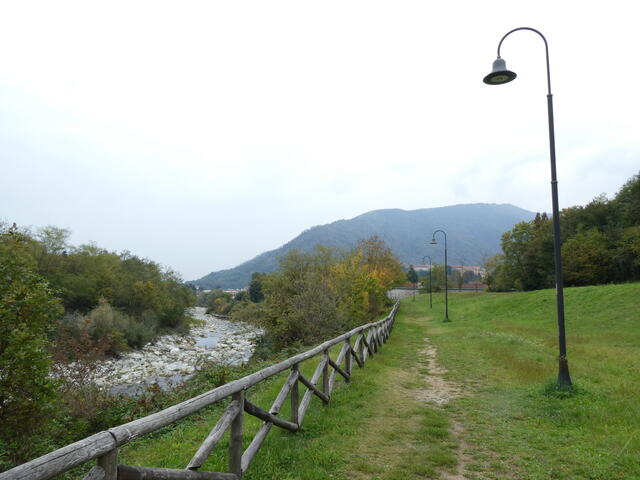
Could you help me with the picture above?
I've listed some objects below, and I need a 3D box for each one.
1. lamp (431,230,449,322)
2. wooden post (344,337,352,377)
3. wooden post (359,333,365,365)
[{"bbox_3d":[7.552,2.223,28.071,1.020,5.700,0.450,-1,-7,15],"label":"lamp"},{"bbox_3d":[0.535,2.230,8.392,0.110,0.794,0.110,-1,-7,15],"label":"wooden post"},{"bbox_3d":[0.936,2.437,9.927,0.110,0.766,0.110,-1,-7,15],"label":"wooden post"}]

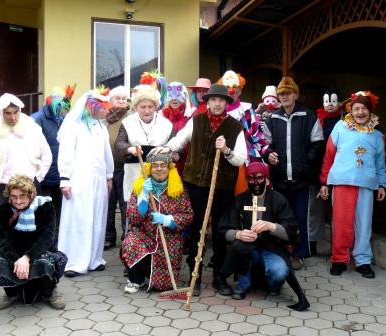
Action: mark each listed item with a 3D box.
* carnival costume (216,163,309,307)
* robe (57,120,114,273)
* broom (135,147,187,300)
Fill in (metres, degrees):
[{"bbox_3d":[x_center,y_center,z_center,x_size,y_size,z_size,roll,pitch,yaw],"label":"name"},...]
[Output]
[{"bbox_3d":[0.574,0.520,4.850,0.750,1.120,0.680,0,1,6],"label":"carnival costume"},{"bbox_3d":[-0.993,0.261,5.500,0.530,1.420,0.420,0,1,-17],"label":"robe"},{"bbox_3d":[-0.307,0.433,5.000,0.260,1.310,0.120,-16,-13,0],"label":"broom"}]

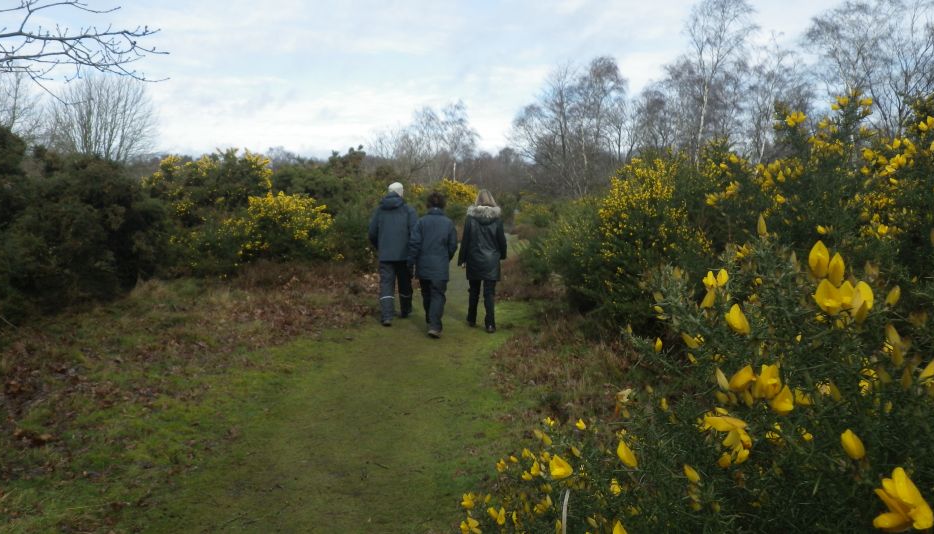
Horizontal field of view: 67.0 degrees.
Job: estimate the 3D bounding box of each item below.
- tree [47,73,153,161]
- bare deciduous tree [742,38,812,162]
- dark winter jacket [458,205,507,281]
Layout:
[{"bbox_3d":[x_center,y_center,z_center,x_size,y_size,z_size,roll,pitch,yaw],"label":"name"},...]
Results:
[{"bbox_3d":[-18.140,-5.807,35.000,5.300,7.700,5.200,0,6,0],"label":"tree"},{"bbox_3d":[14.530,-6.200,33.000,3.300,9.000,3.200,0,6,0],"label":"bare deciduous tree"},{"bbox_3d":[0.183,-0.296,8.350,0.560,0.880,0.360,0,6,2],"label":"dark winter jacket"}]

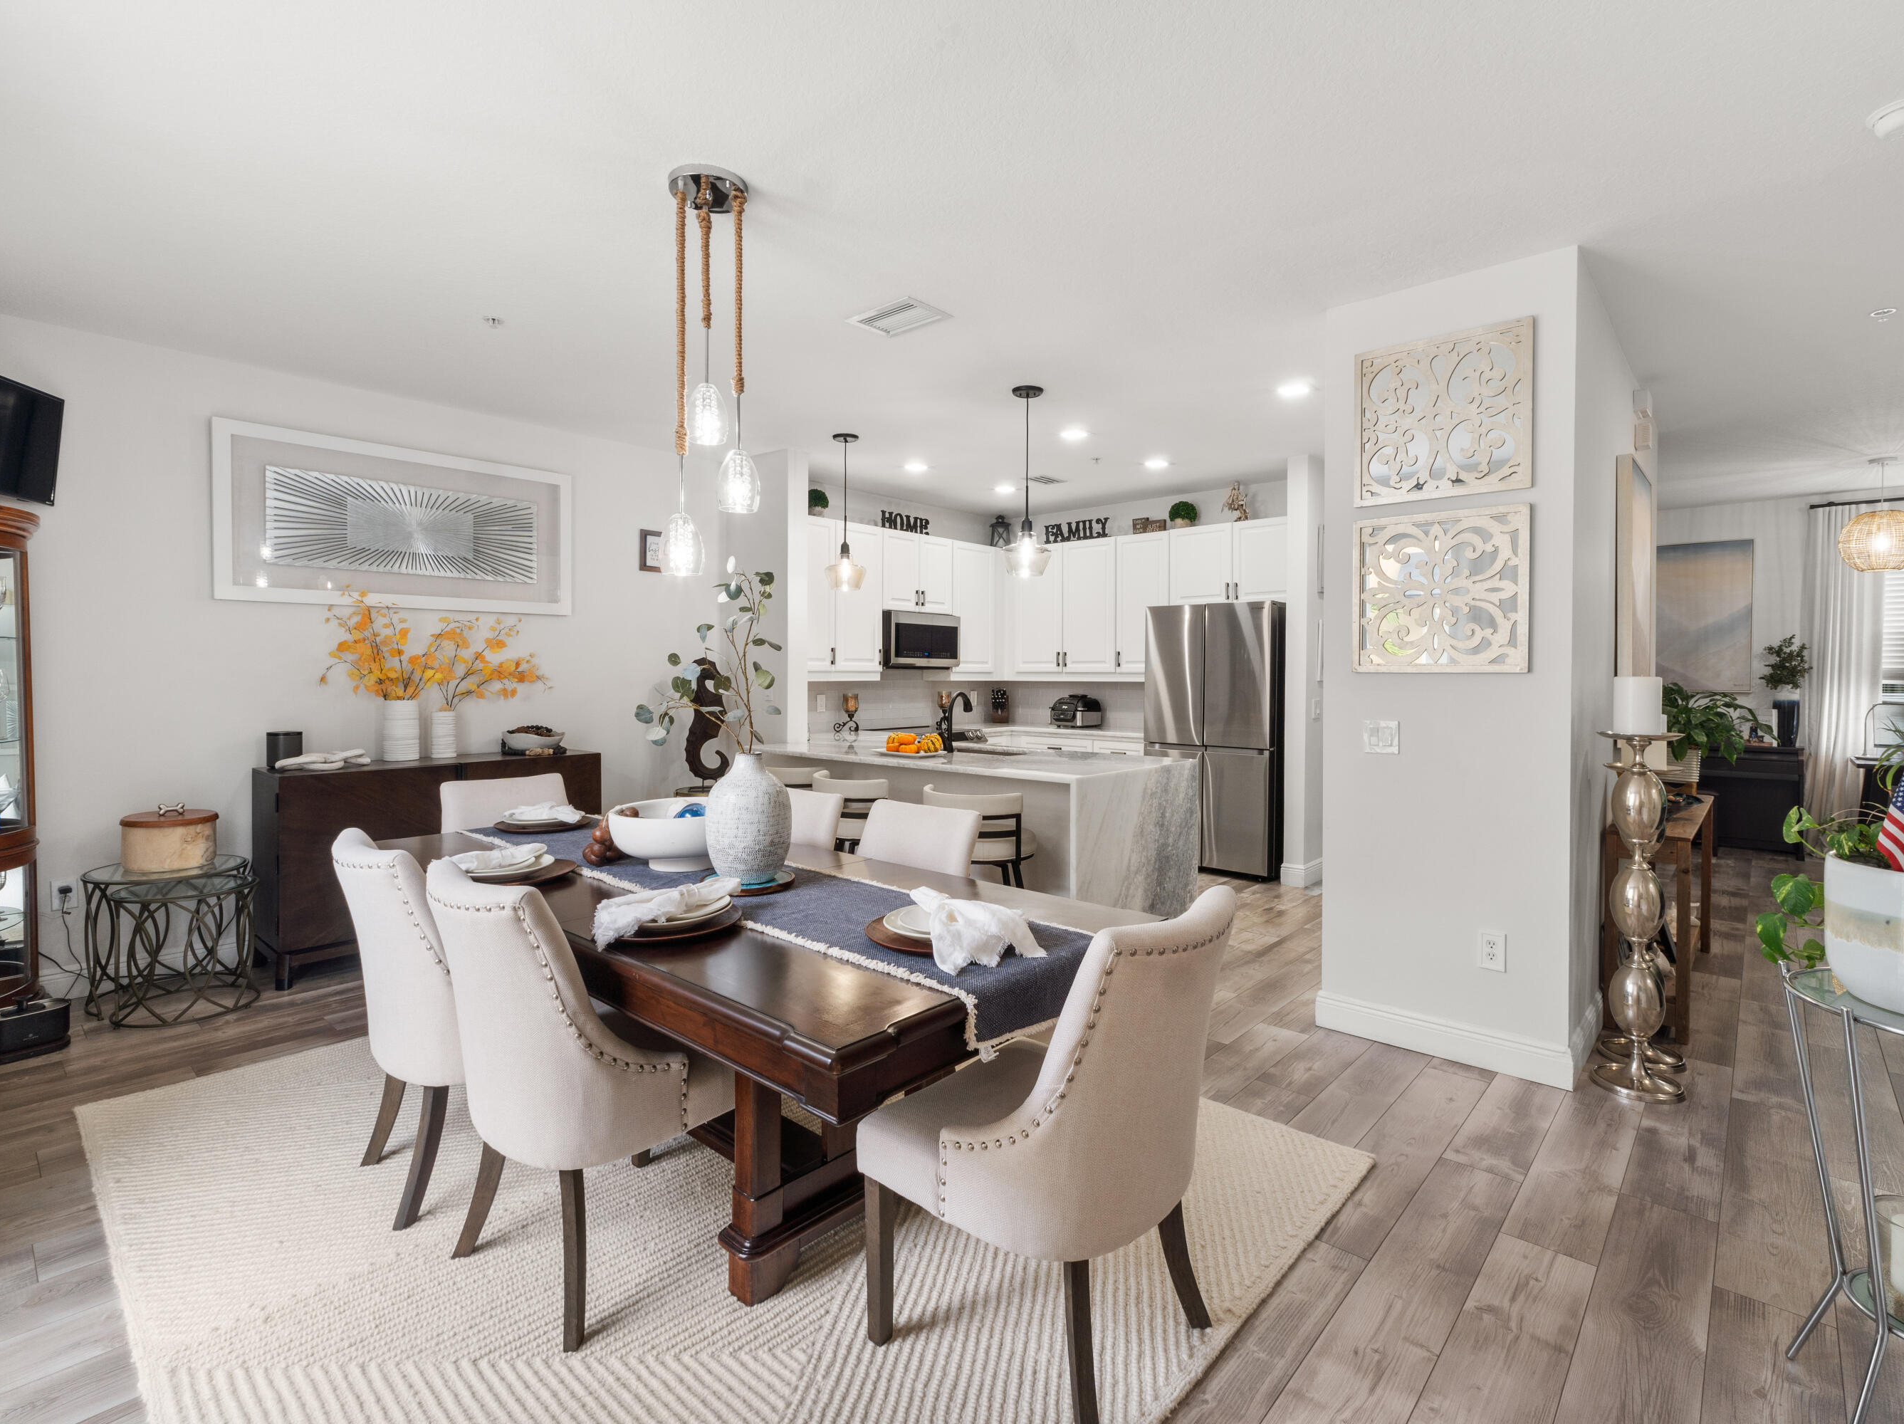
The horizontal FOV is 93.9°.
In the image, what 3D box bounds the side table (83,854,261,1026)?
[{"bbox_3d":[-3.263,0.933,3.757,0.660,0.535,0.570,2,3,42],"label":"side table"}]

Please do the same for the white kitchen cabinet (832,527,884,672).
[{"bbox_3d":[-0.764,-0.785,6.284,0.350,1.020,0.455,2,4,41],"label":"white kitchen cabinet"}]

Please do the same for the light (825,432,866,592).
[{"bbox_3d":[-0.633,-1.186,5.330,0.243,0.897,0.243,0,2,0],"label":"light"}]

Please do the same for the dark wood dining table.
[{"bbox_3d":[-0.840,0.885,2.751,2.720,0.762,1.115,2,4,41],"label":"dark wood dining table"}]

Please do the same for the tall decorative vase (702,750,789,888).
[{"bbox_3d":[-0.553,0.283,2.398,0.225,0.360,0.225,0,2,0],"label":"tall decorative vase"}]

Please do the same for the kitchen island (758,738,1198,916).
[{"bbox_3d":[0.015,0.696,5.065,2.420,0.914,1.090,2,4,41],"label":"kitchen island"}]

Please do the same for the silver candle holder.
[{"bbox_3d":[2.280,0.663,2.948,0.250,1.168,0.250,2,3,42],"label":"silver candle holder"}]

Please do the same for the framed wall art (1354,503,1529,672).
[{"bbox_3d":[1.720,-0.419,3.151,0.565,0.570,0.028,2,3,42],"label":"framed wall art"}]

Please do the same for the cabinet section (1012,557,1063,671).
[{"bbox_3d":[0.825,-0.850,7.535,0.535,1.044,0.340,2,3,42],"label":"cabinet section"}]

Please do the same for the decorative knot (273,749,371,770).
[{"bbox_3d":[-2.933,0.233,4.152,0.170,0.072,0.370,2,3,42],"label":"decorative knot"}]

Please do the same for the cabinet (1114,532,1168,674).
[{"bbox_3d":[1.570,-0.822,6.929,0.460,1.070,0.330,2,3,42],"label":"cabinet"}]

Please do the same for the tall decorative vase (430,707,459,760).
[{"bbox_3d":[-2.645,0.119,4.640,0.118,0.250,0.118,2,3,42],"label":"tall decorative vase"}]

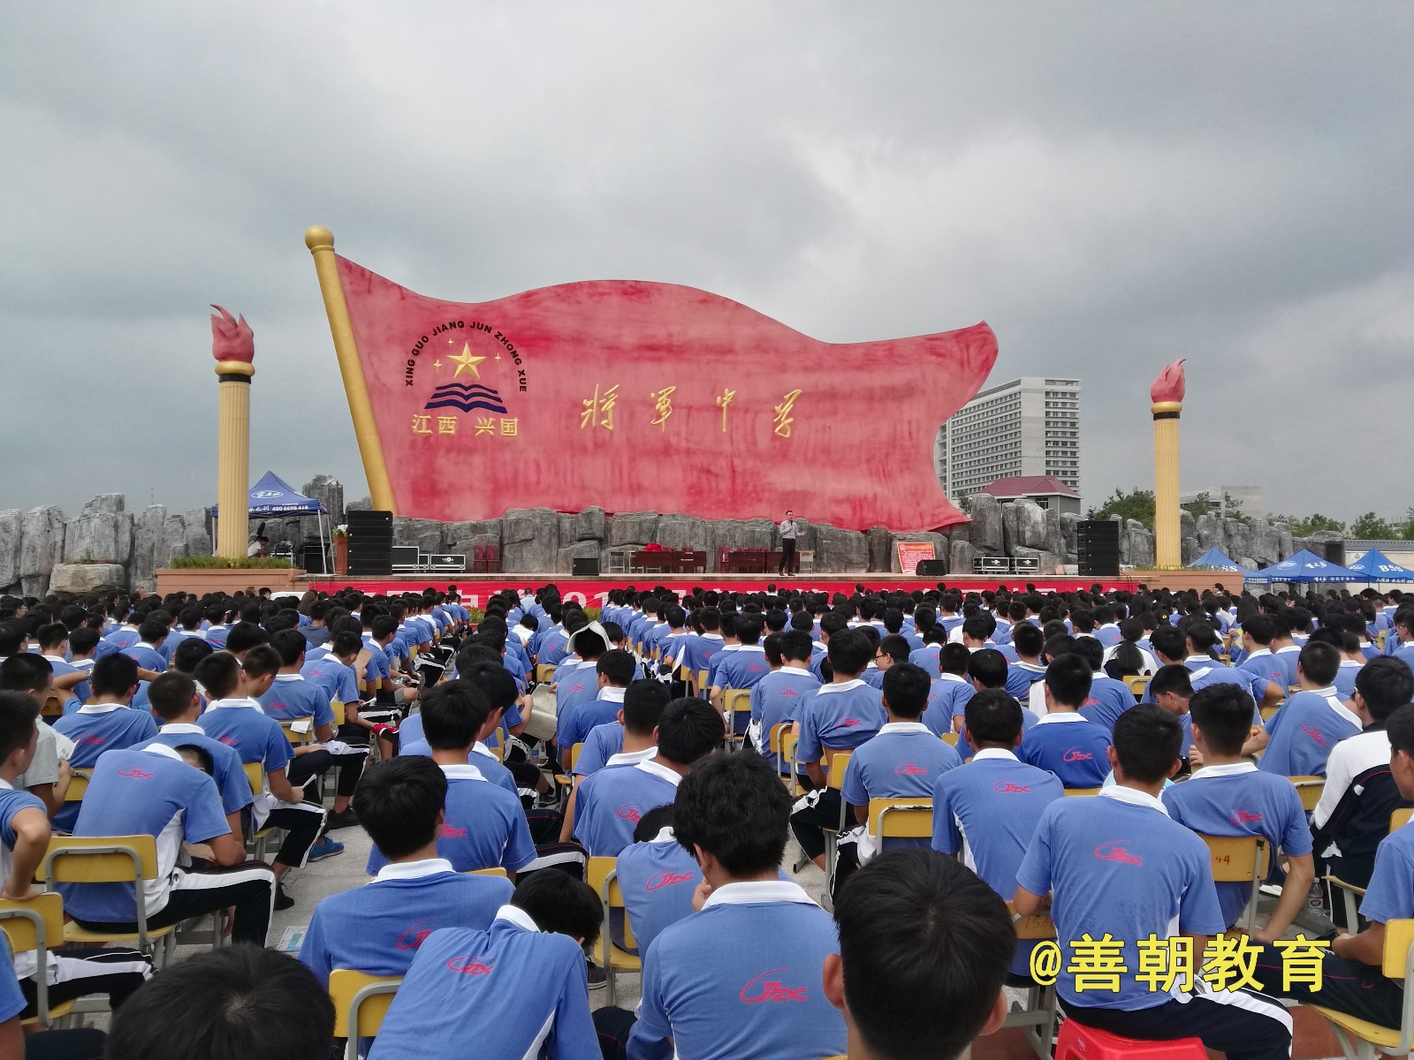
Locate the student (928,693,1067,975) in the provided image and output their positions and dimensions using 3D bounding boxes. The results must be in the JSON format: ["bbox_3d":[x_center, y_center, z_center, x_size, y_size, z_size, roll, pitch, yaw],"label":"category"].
[{"bbox_3d":[0.894,1.127,3.500,0.480,1.270,0.780,0,-2,-4],"label":"student"}]

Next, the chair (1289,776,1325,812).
[{"bbox_3d":[2.503,1.404,4.520,0.400,0.780,0.460,0,-2,-2],"label":"chair"}]

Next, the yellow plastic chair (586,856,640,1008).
[{"bbox_3d":[-0.170,1.330,3.170,0.390,0.790,0.450,0,-2,-8],"label":"yellow plastic chair"}]

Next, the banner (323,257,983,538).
[{"bbox_3d":[-0.615,-4.222,36.364,22.900,8.900,1.300,0,-2,-12],"label":"banner"}]

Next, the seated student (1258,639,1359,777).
[{"bbox_3d":[2.380,1.097,4.450,0.520,1.280,0.780,0,-2,-7],"label":"seated student"}]

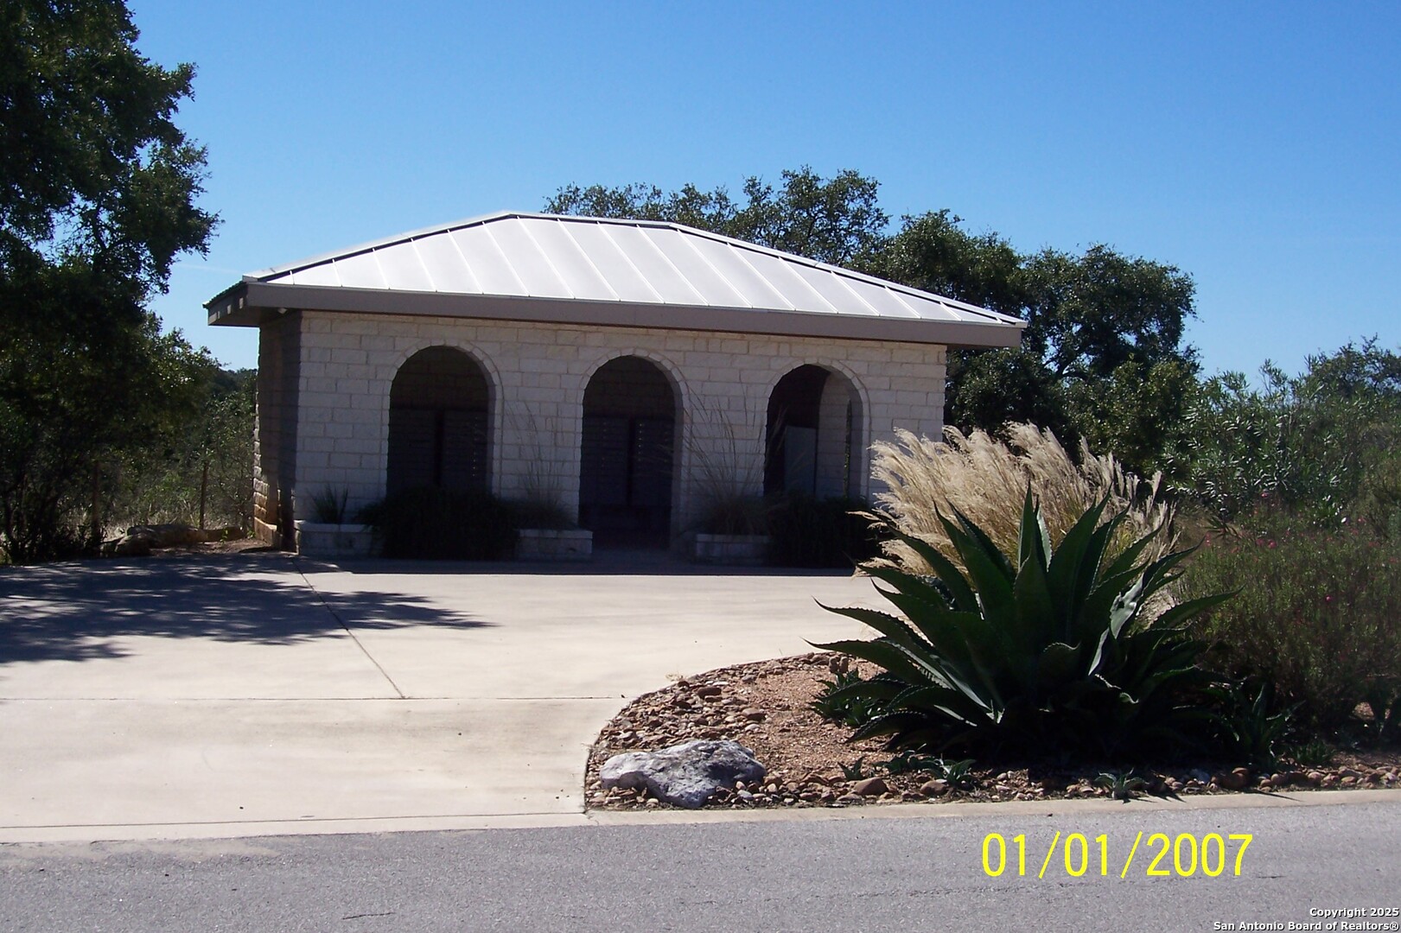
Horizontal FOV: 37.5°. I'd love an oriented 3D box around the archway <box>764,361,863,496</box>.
[{"bbox_3d":[1.463,-0.261,27.560,1.344,2.209,0.395,2,2,-17],"label":"archway"}]

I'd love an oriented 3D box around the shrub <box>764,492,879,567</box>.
[{"bbox_3d":[1.626,0.806,26.738,1.645,0.930,1.128,2,2,-17],"label":"shrub"}]

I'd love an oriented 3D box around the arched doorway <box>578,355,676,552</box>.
[{"bbox_3d":[-0.923,-0.187,26.847,1.335,2.500,0.395,2,2,-17],"label":"arched doorway"}]

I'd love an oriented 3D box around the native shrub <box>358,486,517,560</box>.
[{"bbox_3d":[-3.203,0.674,25.283,1.943,0.864,1.128,2,2,-17],"label":"native shrub"}]

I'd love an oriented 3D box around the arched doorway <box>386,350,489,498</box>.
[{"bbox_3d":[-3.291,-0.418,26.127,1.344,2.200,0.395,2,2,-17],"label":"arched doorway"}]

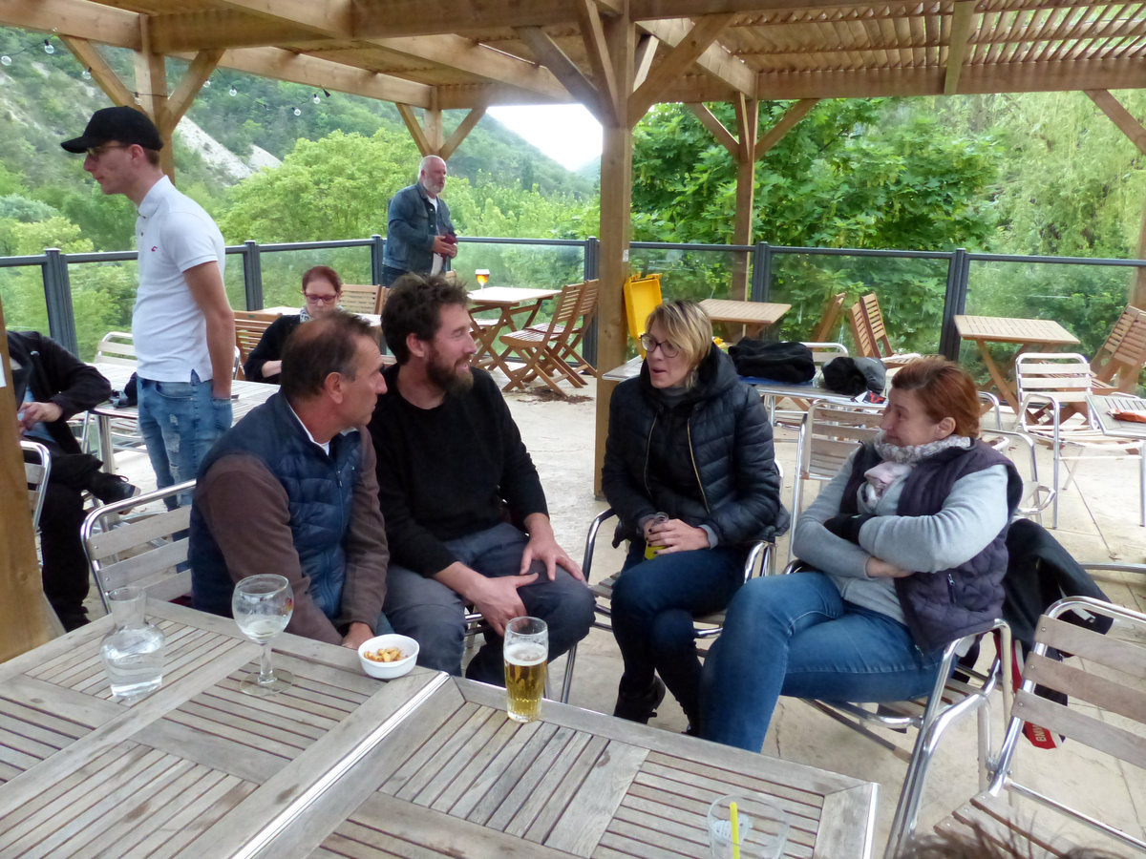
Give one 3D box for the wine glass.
[{"bbox_3d":[-0.502,0.333,1.395,0.096,0.175,0.096,7,15,22],"label":"wine glass"}]

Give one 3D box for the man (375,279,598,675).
[{"bbox_3d":[-0.306,0.209,2.676,0.620,1.330,0.800,-3,15,-15],"label":"man"}]

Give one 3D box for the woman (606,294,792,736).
[{"bbox_3d":[0.341,0.275,2.554,0.540,1.280,0.780,6,15,20],"label":"woman"}]

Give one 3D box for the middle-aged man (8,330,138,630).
[{"bbox_3d":[-1.895,0.071,3.137,0.680,1.270,0.800,-8,16,-32],"label":"middle-aged man"}]

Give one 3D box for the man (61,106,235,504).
[{"bbox_3d":[-1.328,-0.104,2.800,0.500,1.790,0.480,-7,16,-28],"label":"man"}]

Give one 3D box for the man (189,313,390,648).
[{"bbox_3d":[-0.661,0.366,2.030,0.720,1.270,0.530,8,16,28],"label":"man"}]

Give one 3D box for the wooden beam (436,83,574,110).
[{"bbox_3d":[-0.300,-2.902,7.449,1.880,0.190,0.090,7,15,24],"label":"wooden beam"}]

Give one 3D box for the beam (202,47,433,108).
[{"bbox_3d":[-1.921,-2.732,6.608,0.080,0.220,3.000,6,16,21],"label":"beam"}]

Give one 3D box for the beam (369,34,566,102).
[{"bbox_3d":[-0.612,-2.541,5.969,0.085,0.190,2.800,7,15,24],"label":"beam"}]

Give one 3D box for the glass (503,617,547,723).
[{"bbox_3d":[-0.075,0.372,1.323,0.067,0.149,0.067,1,14,0],"label":"glass"}]

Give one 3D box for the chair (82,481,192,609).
[{"bbox_3d":[-0.894,0.562,2.305,0.570,0.745,0.540,10,17,32],"label":"chair"}]

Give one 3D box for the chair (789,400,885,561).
[{"bbox_3d":[1.315,0.235,3.817,0.550,0.750,0.590,7,16,25],"label":"chair"}]

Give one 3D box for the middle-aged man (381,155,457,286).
[{"bbox_3d":[-1.173,-1.138,6.831,0.420,1.880,0.550,11,18,35],"label":"middle-aged man"}]

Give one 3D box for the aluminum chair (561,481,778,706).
[{"bbox_3d":[0.365,0.502,2.735,0.560,0.750,0.590,6,16,21],"label":"aluminum chair"}]

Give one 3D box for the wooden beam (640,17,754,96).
[{"bbox_3d":[0.832,-2.427,5.563,0.080,0.220,3.050,6,16,21],"label":"wooden beam"}]

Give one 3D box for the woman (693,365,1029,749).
[{"bbox_3d":[0.730,0.426,2.129,0.770,1.210,0.570,-9,17,-32],"label":"woman"}]

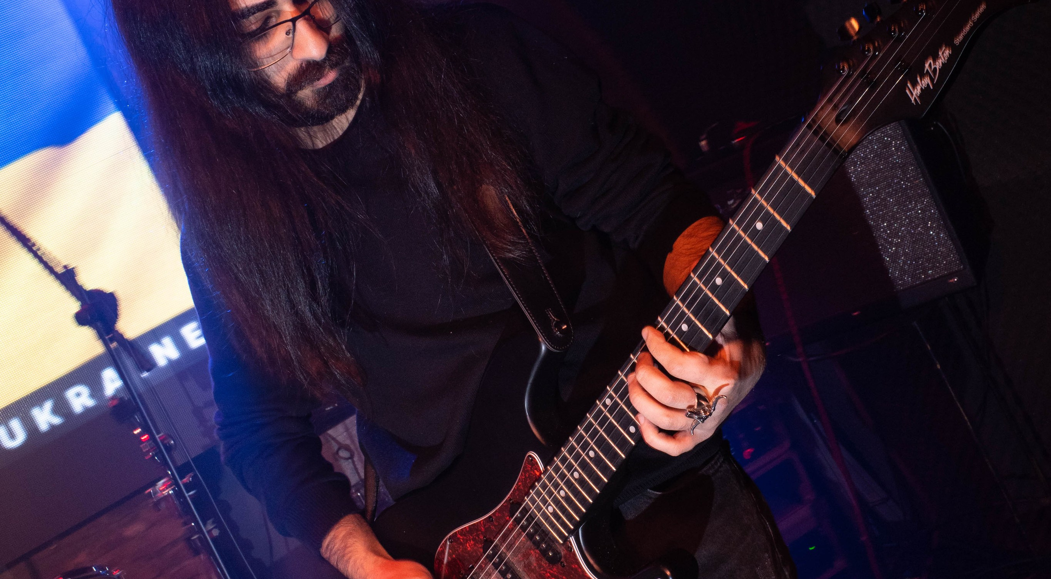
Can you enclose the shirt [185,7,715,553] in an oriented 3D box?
[{"bbox_3d":[-0.075,0.043,1.345,0.630,0.610,0.355,-23,12,23],"label":"shirt"}]

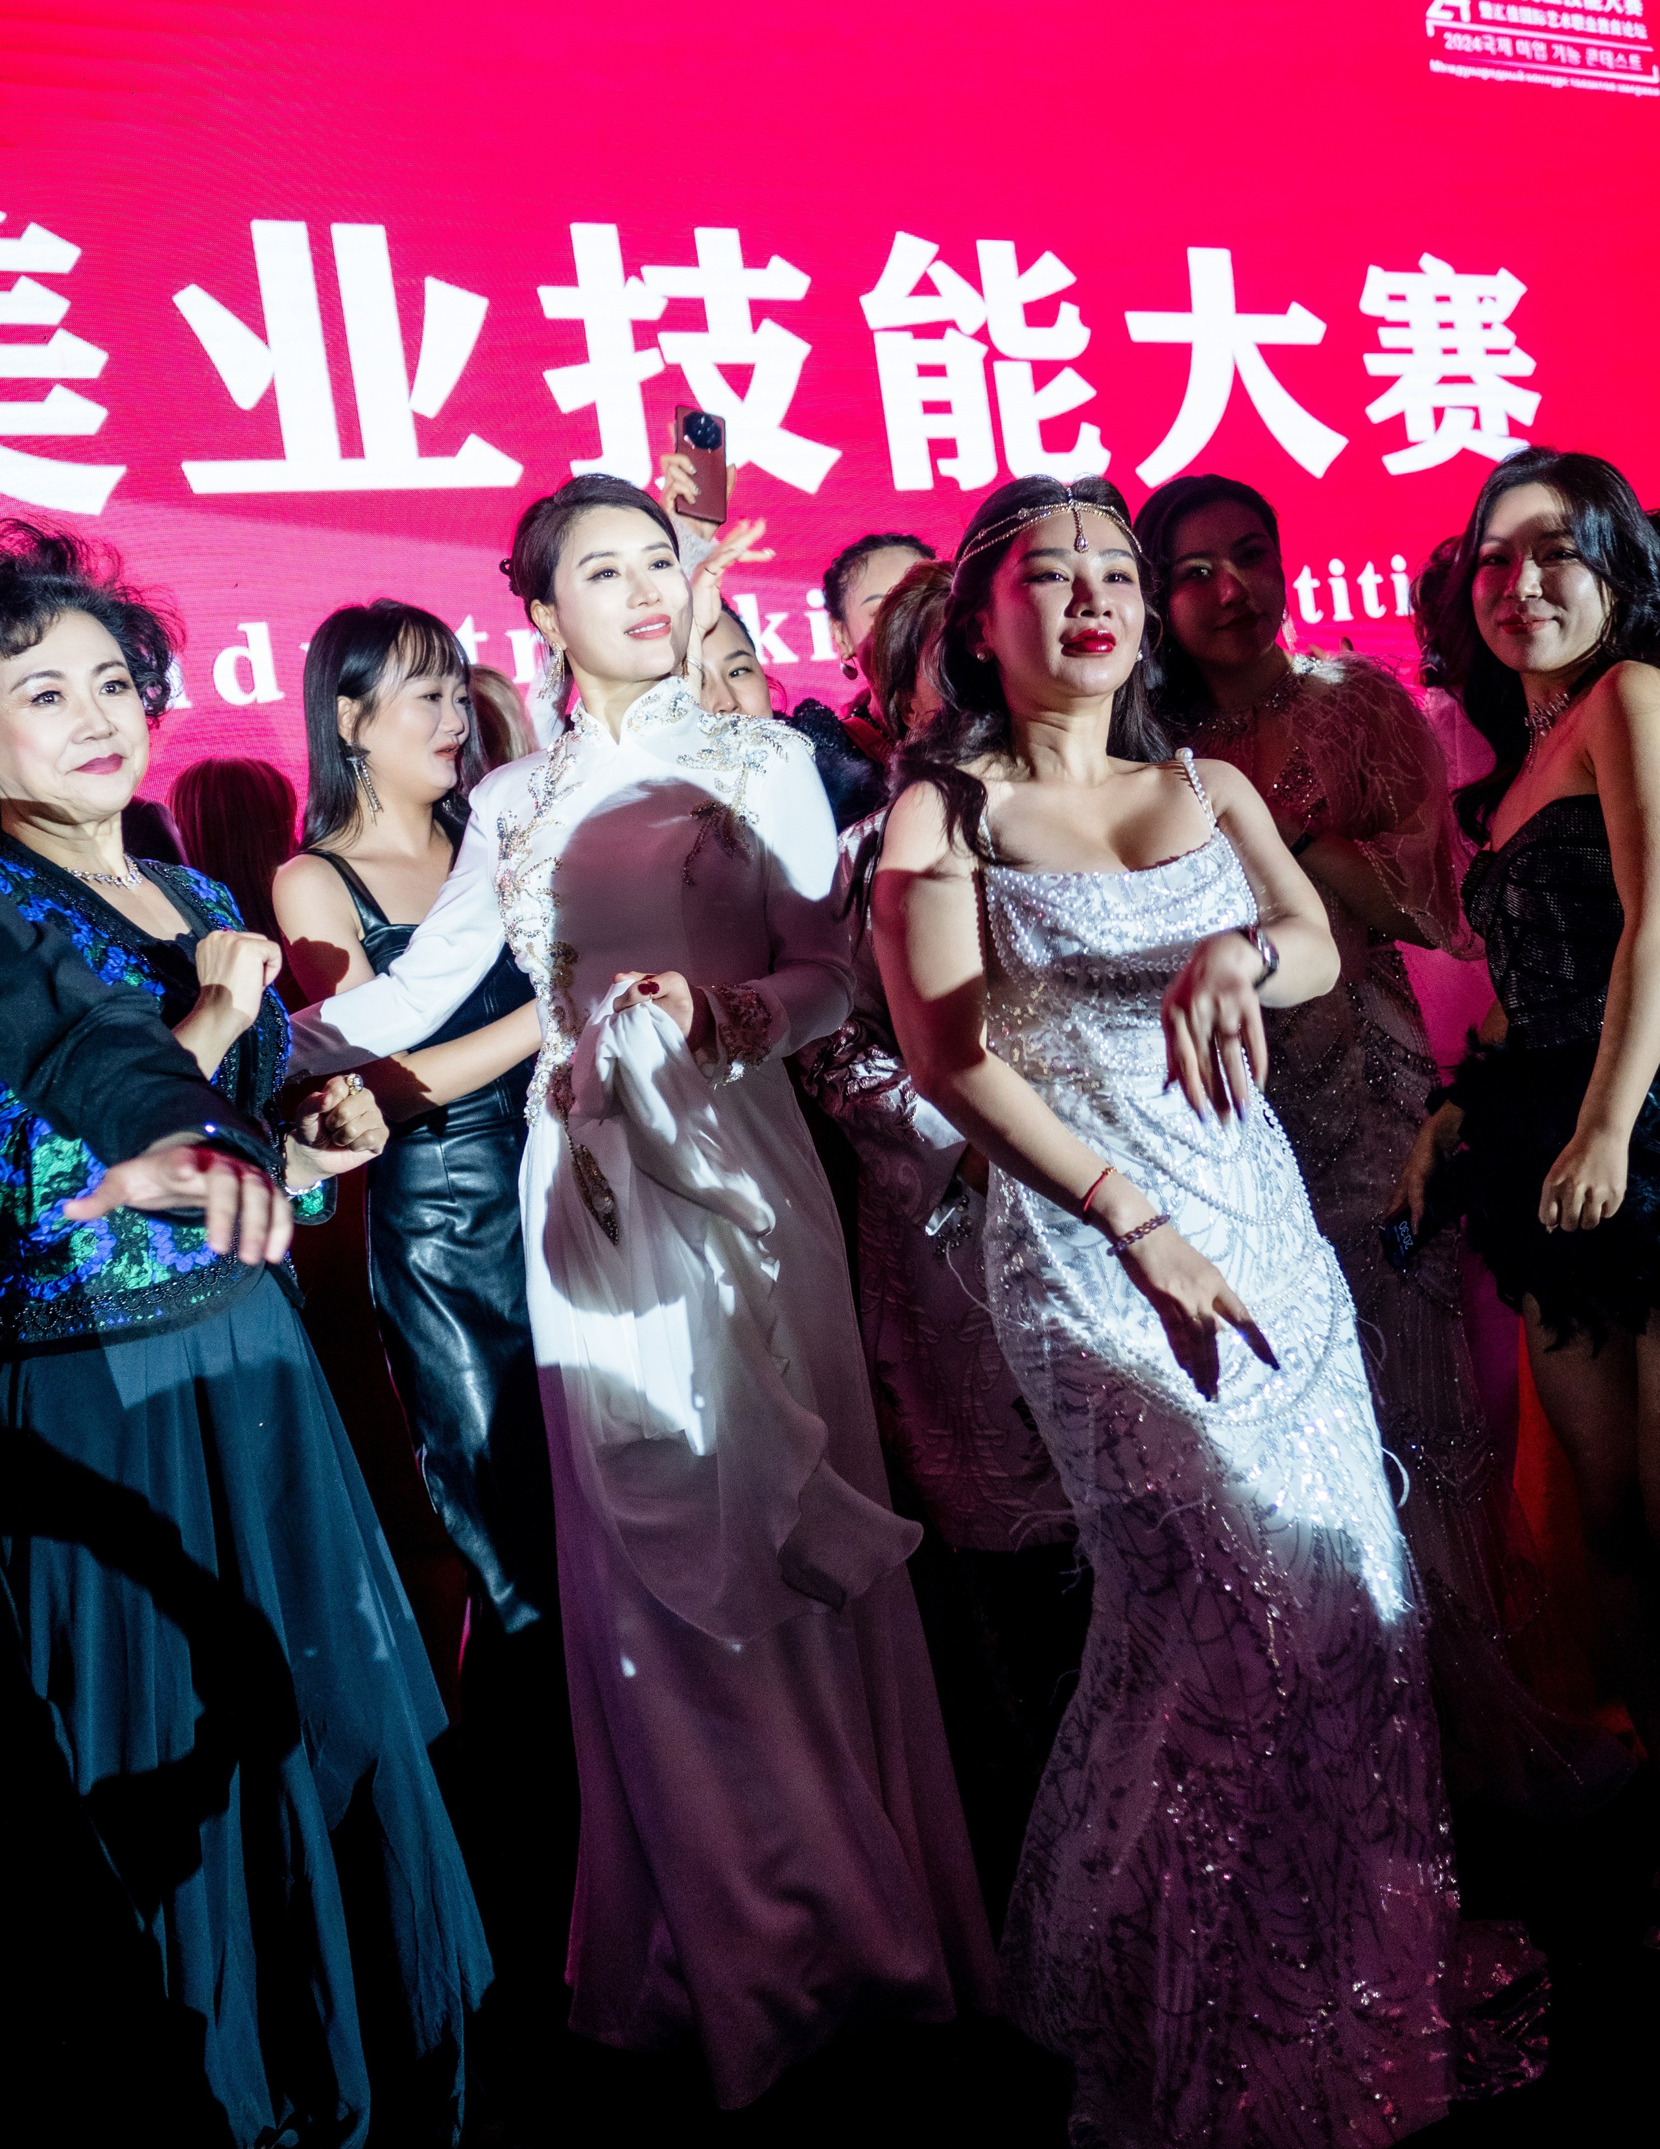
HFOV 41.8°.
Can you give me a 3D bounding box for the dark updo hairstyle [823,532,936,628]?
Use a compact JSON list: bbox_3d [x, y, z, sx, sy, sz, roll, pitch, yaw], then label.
[{"bbox_3d":[0.066,-0.636,2.820,0.160,0.150,0.190,-11,8,-30],"label":"dark updo hairstyle"}]

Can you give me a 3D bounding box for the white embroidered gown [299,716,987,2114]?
[{"bbox_3d":[-0.210,0.320,2.304,0.630,1.440,0.500,-5,7,10],"label":"white embroidered gown"}]

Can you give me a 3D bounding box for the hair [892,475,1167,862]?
[{"bbox_3d":[0.188,-0.380,2.030,0.250,0.340,0.240,-9,7,-16],"label":"hair"}]

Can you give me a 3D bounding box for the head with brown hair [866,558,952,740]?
[{"bbox_3d":[0.119,-0.496,2.520,0.190,0.220,0.170,-2,9,35],"label":"head with brown hair"}]

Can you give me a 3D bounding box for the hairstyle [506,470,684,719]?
[{"bbox_3d":[-0.241,-0.483,2.190,0.170,0.230,0.200,-11,9,-34],"label":"hairstyle"}]

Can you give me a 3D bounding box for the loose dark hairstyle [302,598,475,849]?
[{"bbox_3d":[-0.510,-0.408,2.520,0.210,0.280,0.190,-3,8,28],"label":"loose dark hairstyle"}]

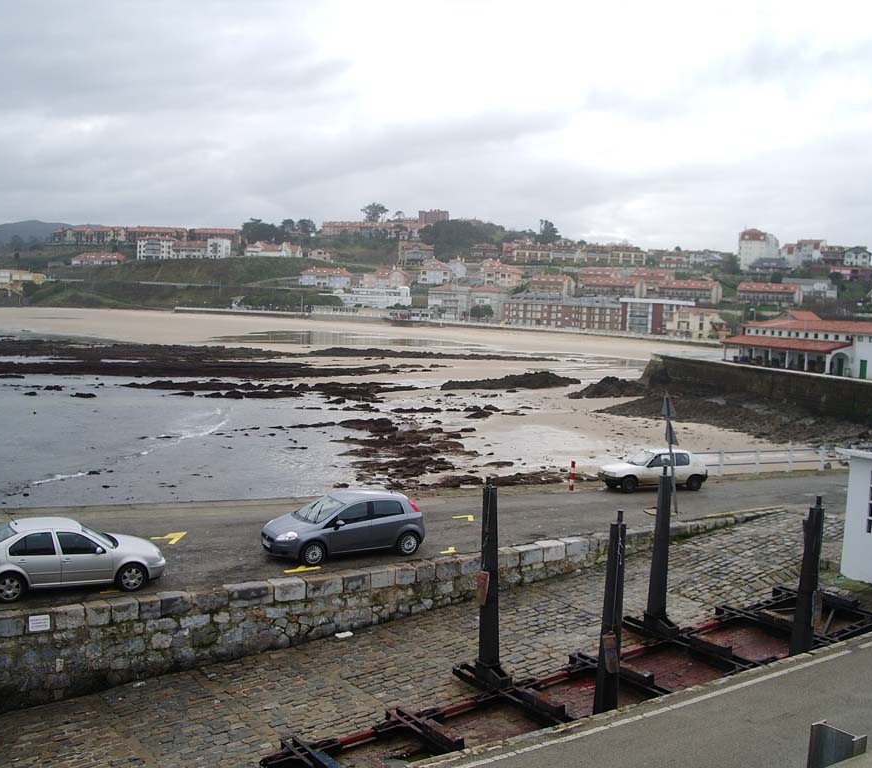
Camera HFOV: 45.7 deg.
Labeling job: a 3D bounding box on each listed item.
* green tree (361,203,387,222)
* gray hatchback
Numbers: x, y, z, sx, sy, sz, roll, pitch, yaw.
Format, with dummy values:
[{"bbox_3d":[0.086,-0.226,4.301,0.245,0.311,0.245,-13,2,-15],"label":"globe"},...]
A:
[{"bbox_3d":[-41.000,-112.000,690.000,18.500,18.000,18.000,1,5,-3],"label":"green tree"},{"bbox_3d":[-2.260,3.520,25.850,4.030,1.490,1.690,-1,6,-28],"label":"gray hatchback"}]

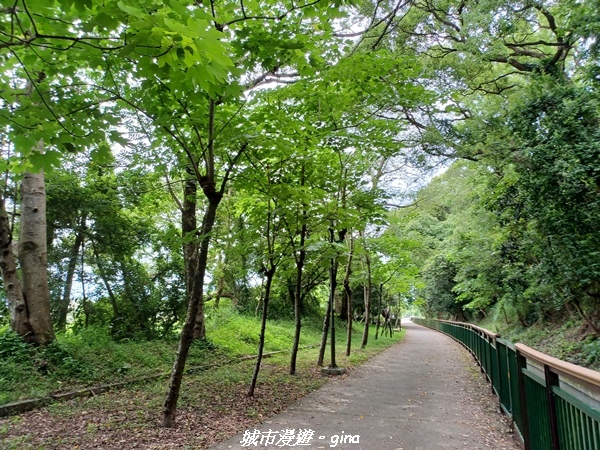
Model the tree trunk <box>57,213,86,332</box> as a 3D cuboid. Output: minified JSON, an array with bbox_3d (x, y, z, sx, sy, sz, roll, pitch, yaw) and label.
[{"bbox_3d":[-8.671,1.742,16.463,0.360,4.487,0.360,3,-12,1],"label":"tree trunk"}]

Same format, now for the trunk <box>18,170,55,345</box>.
[{"bbox_3d":[-7.254,0.800,12.001,0.720,4.921,0.720,-10,-12,-2],"label":"trunk"}]

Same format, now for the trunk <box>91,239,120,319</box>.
[{"bbox_3d":[-8.244,2.255,18.344,0.250,3.584,0.250,-21,-11,-4],"label":"trunk"}]

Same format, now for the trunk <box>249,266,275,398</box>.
[{"bbox_3d":[-0.755,2.071,8.637,0.150,2.540,0.150,8,-12,2],"label":"trunk"}]

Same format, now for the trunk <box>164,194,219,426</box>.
[{"bbox_3d":[-1.587,1.204,6.558,0.240,3.391,0.240,8,-12,2],"label":"trunk"}]

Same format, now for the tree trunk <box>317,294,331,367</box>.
[{"bbox_3d":[0.758,3.286,13.582,0.145,2.202,0.145,7,-12,2],"label":"tree trunk"}]

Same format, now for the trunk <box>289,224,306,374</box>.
[{"bbox_3d":[-0.064,1.988,11.965,0.190,4.060,0.190,3,-12,1],"label":"trunk"}]

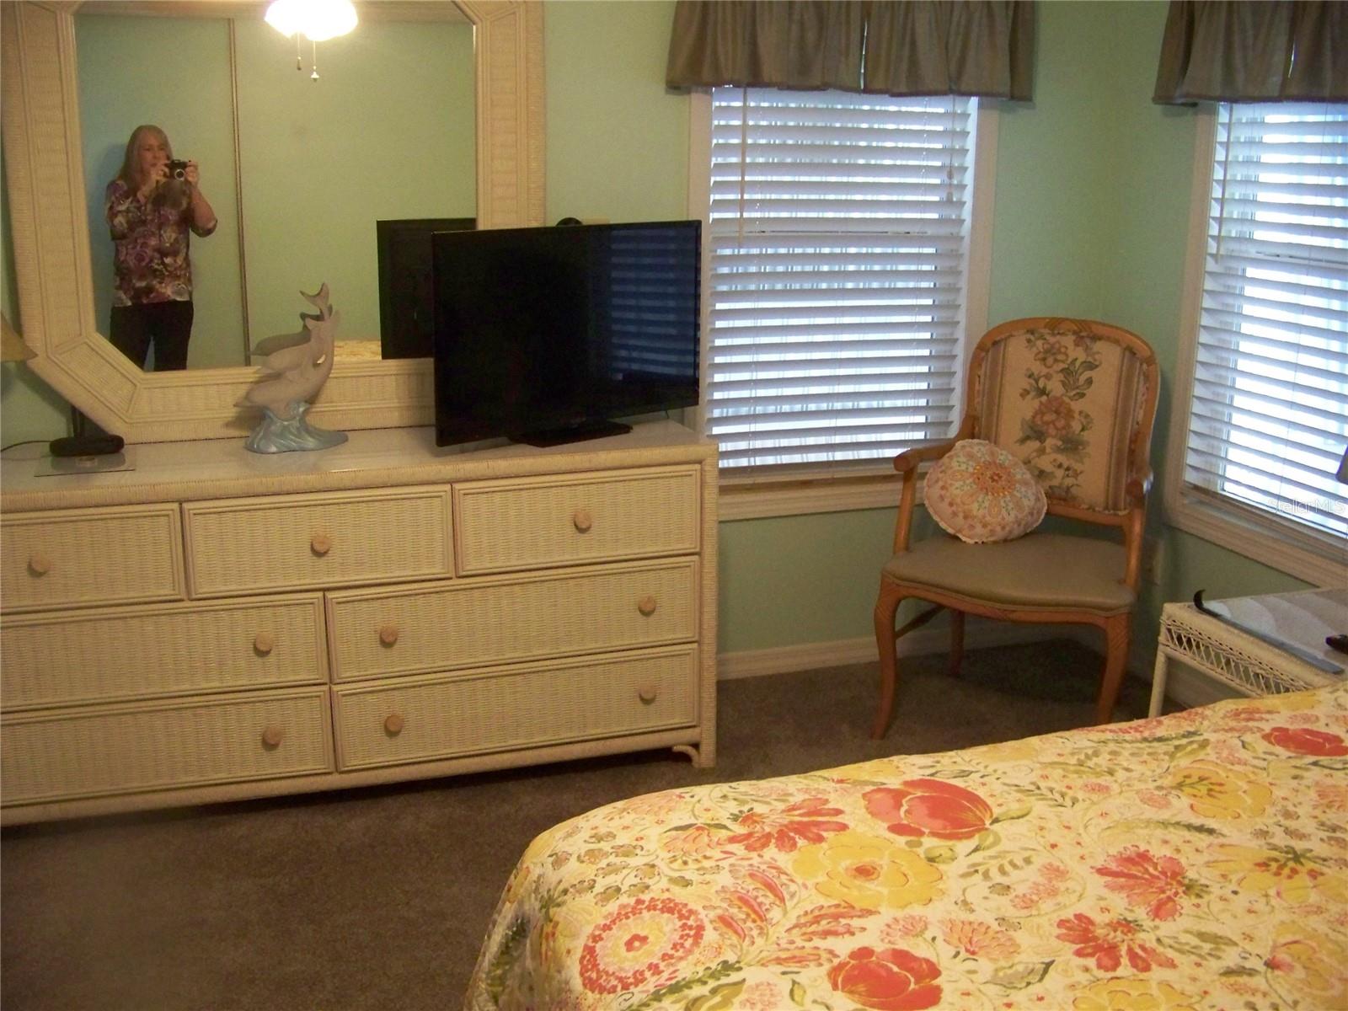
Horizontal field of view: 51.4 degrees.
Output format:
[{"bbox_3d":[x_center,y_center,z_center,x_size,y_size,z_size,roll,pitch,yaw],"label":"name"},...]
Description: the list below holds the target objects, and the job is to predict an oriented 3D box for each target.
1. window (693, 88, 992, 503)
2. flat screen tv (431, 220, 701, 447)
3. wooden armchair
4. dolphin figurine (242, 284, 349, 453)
[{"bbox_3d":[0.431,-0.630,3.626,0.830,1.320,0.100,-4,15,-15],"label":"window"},{"bbox_3d":[-0.230,-0.388,3.122,0.725,0.461,0.180,-12,19,-39],"label":"flat screen tv"},{"bbox_3d":[0.841,0.073,3.338,0.600,0.984,0.620,7,16,25],"label":"wooden armchair"},{"bbox_3d":[-0.819,-0.293,2.985,0.229,0.350,0.130,-4,15,-15],"label":"dolphin figurine"}]

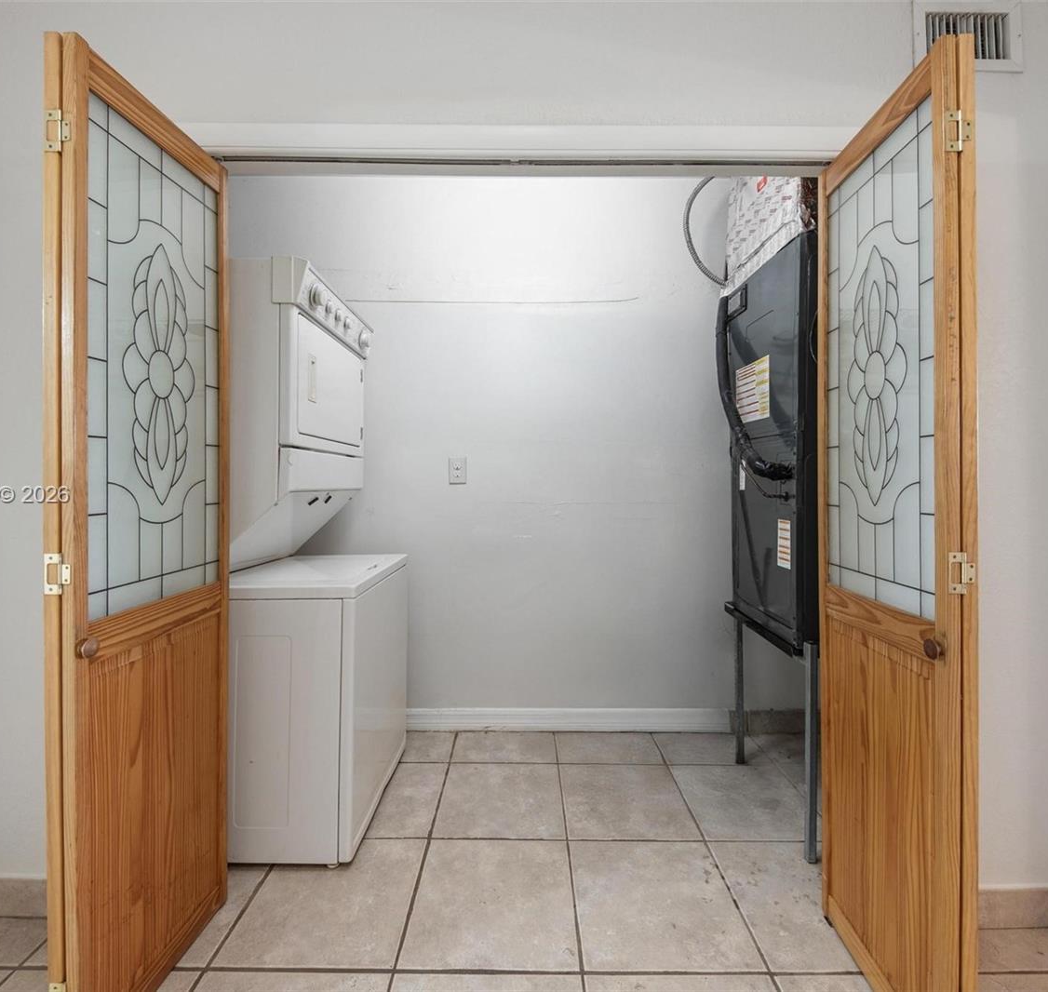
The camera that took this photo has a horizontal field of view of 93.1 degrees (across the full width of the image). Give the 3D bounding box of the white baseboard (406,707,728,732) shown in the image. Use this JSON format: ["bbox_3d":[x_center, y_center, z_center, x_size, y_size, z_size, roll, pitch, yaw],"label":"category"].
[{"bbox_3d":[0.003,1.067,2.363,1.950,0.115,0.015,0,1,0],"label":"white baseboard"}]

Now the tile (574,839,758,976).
[{"bbox_3d":[0.368,1.143,1.411,0.443,0.010,0.443,0,1,0],"label":"tile"}]

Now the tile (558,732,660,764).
[{"bbox_3d":[0.371,1.133,2.221,0.443,0.010,0.257,0,1,0],"label":"tile"}]

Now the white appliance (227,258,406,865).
[{"bbox_3d":[-0.891,0.197,1.854,0.760,1.856,0.688,0,1,0],"label":"white appliance"}]

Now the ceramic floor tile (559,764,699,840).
[{"bbox_3d":[0.370,1.137,1.863,0.443,0.010,0.443,0,1,0],"label":"ceramic floor tile"}]

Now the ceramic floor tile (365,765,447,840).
[{"bbox_3d":[-0.534,1.132,1.866,0.443,0.010,0.443,0,1,0],"label":"ceramic floor tile"}]

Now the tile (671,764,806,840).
[{"bbox_3d":[0.822,1.140,1.861,0.443,0.010,0.443,0,1,0],"label":"tile"}]

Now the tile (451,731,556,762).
[{"bbox_3d":[-0.081,1.130,2.223,0.443,0.010,0.257,0,1,0],"label":"tile"}]

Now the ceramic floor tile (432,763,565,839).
[{"bbox_3d":[-0.082,1.134,1.864,0.443,0.010,0.443,0,1,0],"label":"ceramic floor tile"}]

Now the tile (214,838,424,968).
[{"bbox_3d":[-0.536,1.137,1.414,0.443,0.010,0.443,0,1,0],"label":"tile"}]

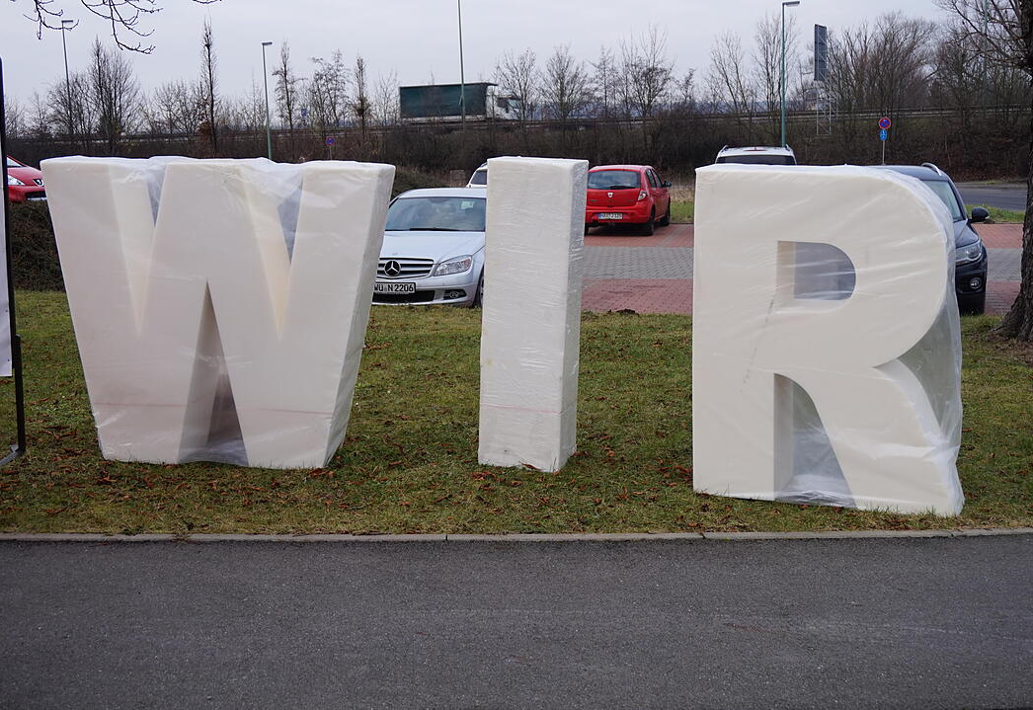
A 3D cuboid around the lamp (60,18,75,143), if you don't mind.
[{"bbox_3d":[-17.554,-10.106,50.514,0.600,6.100,0.220,-1,10,0],"label":"lamp"}]

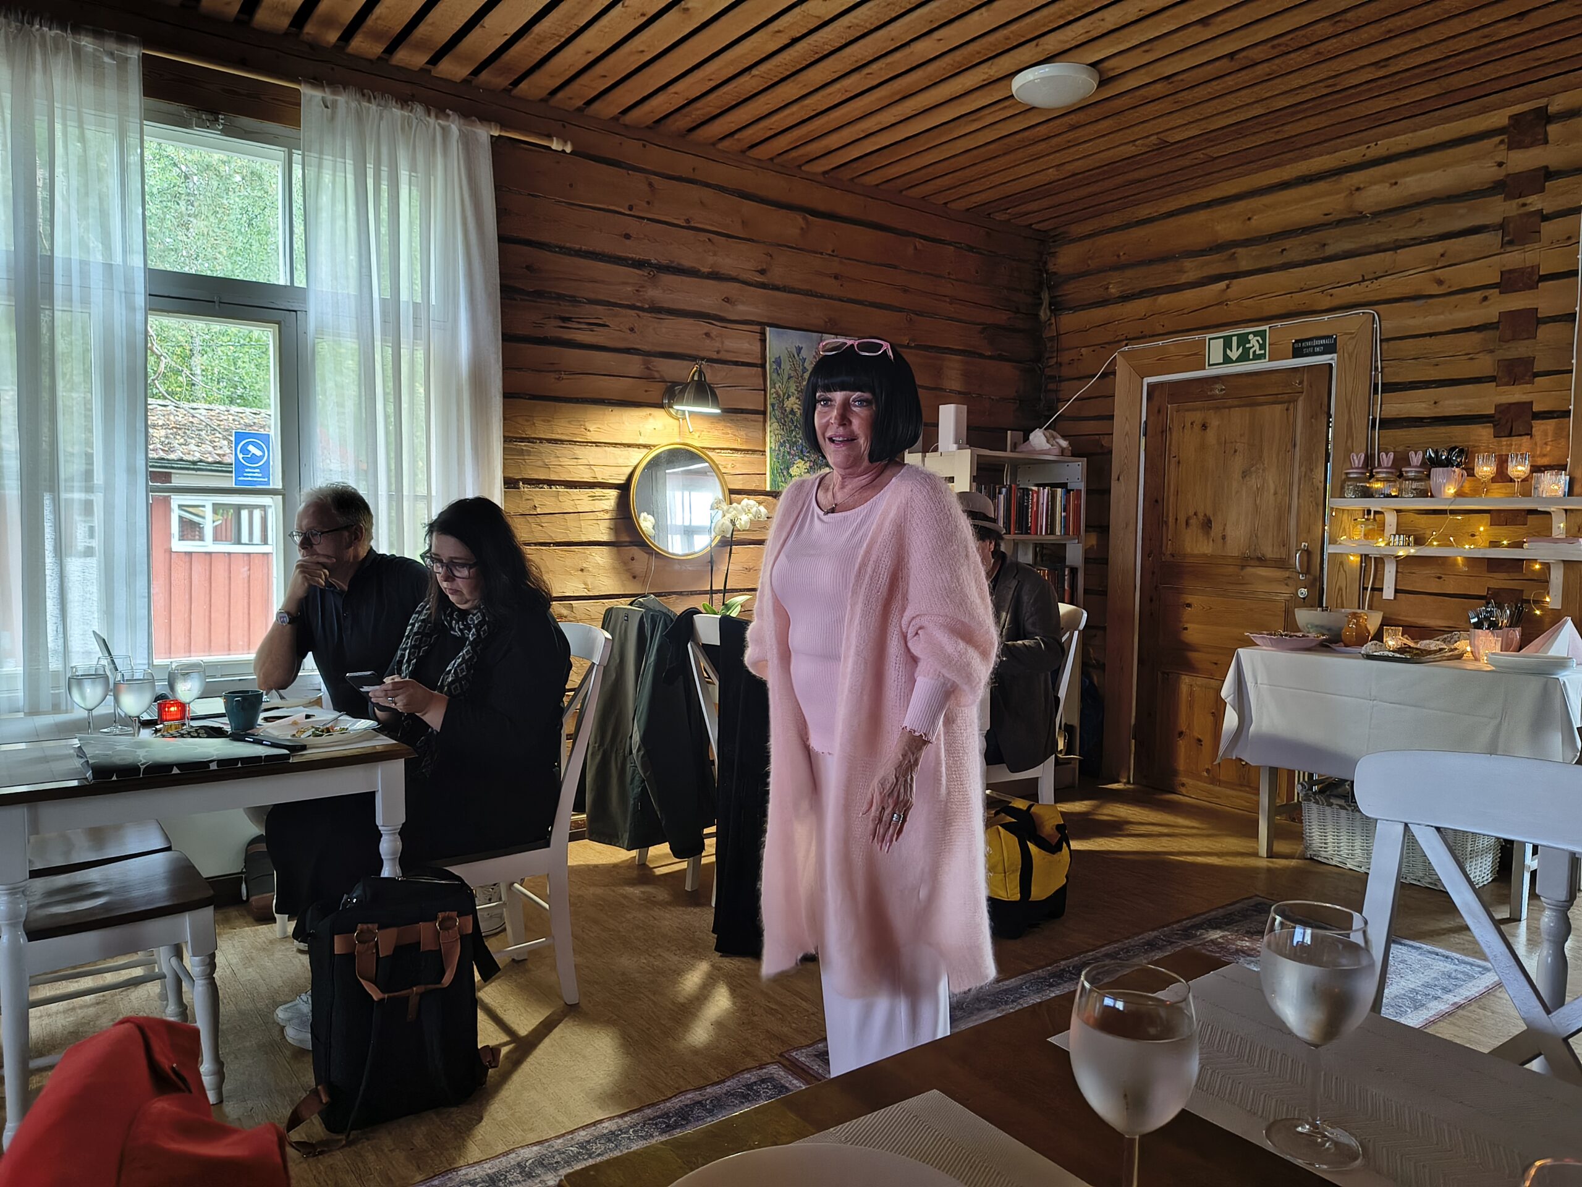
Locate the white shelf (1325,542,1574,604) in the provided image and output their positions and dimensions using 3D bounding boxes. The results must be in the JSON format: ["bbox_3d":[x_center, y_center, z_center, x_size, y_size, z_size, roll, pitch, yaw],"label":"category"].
[{"bbox_3d":[2.548,-0.064,4.013,0.200,0.216,0.900,-3,5,-37],"label":"white shelf"}]

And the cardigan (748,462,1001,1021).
[{"bbox_3d":[0.144,0.247,1.973,0.500,0.968,0.380,3,5,37],"label":"cardigan"}]

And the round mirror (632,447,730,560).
[{"bbox_3d":[-0.444,-0.374,4.285,0.480,0.480,0.040,-2,5,-37],"label":"round mirror"}]

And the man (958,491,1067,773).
[{"bbox_3d":[0.564,0.341,3.881,0.820,1.435,0.520,-3,5,-37],"label":"man"}]

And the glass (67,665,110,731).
[{"bbox_3d":[-1.661,0.259,2.490,0.082,0.184,0.082,-1,4,-34],"label":"glass"}]

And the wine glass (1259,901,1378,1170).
[{"bbox_3d":[0.415,0.346,0.832,0.082,0.184,0.082,3,4,27],"label":"wine glass"}]

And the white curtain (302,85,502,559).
[{"bbox_3d":[-1.284,-0.458,3.570,0.650,2.286,0.120,-2,5,-37],"label":"white curtain"}]

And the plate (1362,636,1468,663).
[{"bbox_3d":[2.338,0.208,3.971,0.350,0.075,0.195,-3,5,-37],"label":"plate"}]

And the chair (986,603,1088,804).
[{"bbox_3d":[0.756,0.537,3.968,0.520,0.970,0.440,-1,4,-28],"label":"chair"}]

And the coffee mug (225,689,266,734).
[{"bbox_3d":[-1.415,0.304,2.717,0.095,0.103,0.120,-2,4,-28],"label":"coffee mug"}]

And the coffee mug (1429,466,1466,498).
[{"bbox_3d":[2.530,-0.426,4.045,0.125,0.120,0.100,3,4,32],"label":"coffee mug"}]

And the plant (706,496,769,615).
[{"bbox_3d":[-0.211,-0.068,4.195,0.250,0.640,0.200,1,3,-3],"label":"plant"}]

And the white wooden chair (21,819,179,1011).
[{"bbox_3d":[-1.846,0.579,2.564,0.520,0.970,0.440,-2,5,-41],"label":"white wooden chair"}]

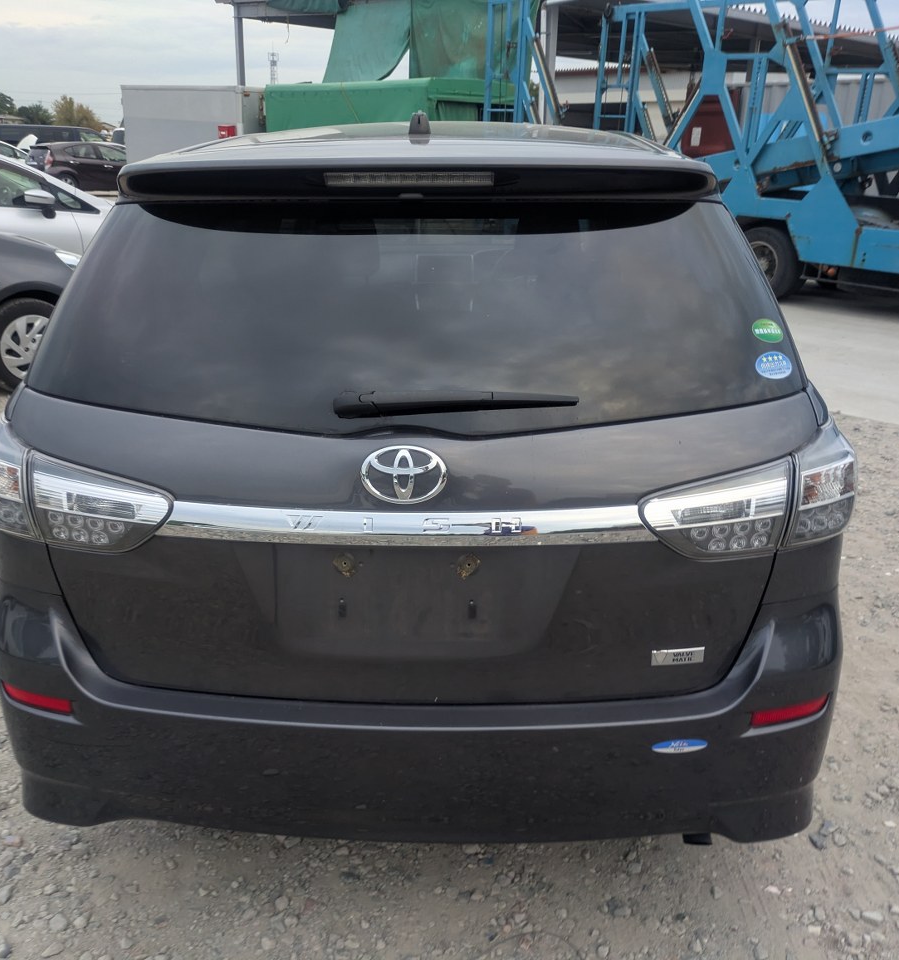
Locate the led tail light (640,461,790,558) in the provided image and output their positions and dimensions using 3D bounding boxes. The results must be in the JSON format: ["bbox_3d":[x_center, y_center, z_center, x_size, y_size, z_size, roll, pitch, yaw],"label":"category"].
[{"bbox_3d":[0.428,0.050,1.531,0.260,0.185,0.100,1,20,1],"label":"led tail light"}]

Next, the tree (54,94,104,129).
[{"bbox_3d":[-27.843,-26.691,70.093,4.232,4.717,4.232,-7,21,-19],"label":"tree"}]

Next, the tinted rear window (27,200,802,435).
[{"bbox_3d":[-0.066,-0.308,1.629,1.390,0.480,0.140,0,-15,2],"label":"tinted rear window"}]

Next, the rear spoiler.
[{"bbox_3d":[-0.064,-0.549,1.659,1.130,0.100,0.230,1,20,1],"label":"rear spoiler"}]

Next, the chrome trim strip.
[{"bbox_3d":[-0.073,0.073,1.496,0.820,0.060,0.070,1,20,1],"label":"chrome trim strip"}]

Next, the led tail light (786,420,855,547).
[{"bbox_3d":[0.642,-0.006,1.637,0.170,0.210,0.220,1,20,1],"label":"led tail light"}]

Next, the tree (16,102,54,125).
[{"bbox_3d":[-34.521,-29.385,77.751,3.623,4.411,3.623,-8,22,-21],"label":"tree"}]

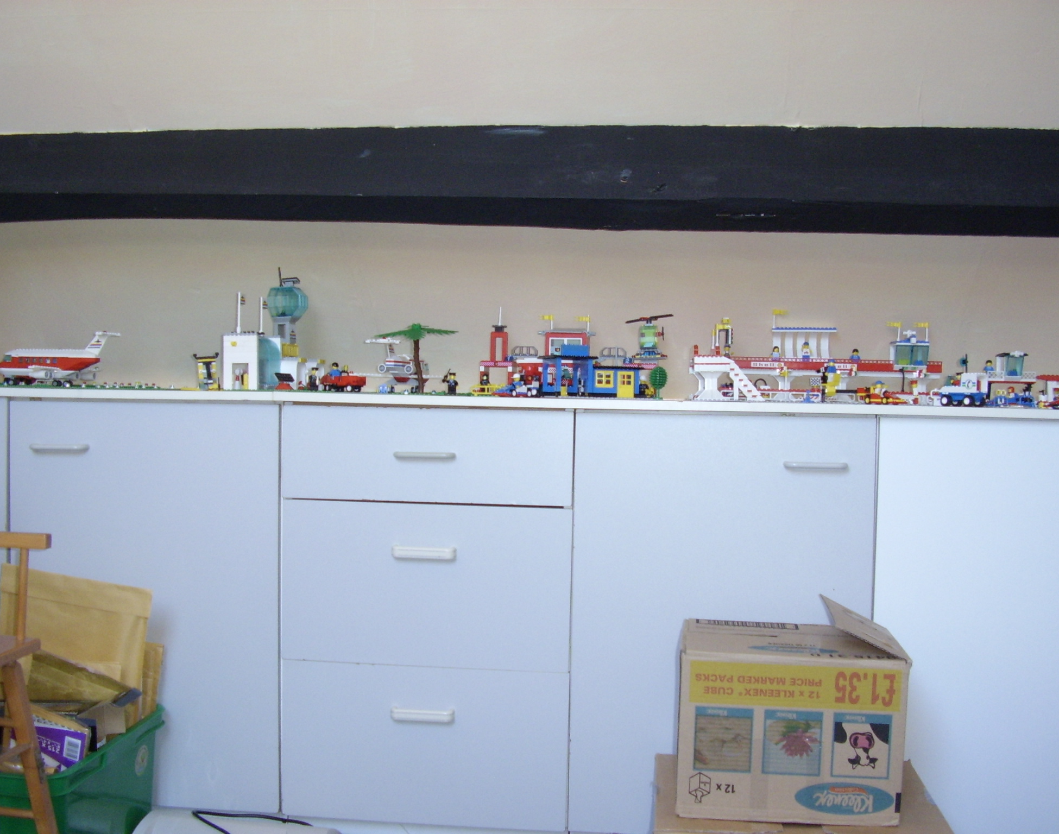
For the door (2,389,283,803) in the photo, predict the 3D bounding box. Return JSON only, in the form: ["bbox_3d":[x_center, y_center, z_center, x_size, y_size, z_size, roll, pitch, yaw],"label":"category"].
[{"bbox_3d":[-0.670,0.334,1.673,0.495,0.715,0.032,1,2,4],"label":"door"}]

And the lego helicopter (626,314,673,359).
[{"bbox_3d":[0.237,-0.158,1.900,0.093,0.088,0.115,1,2,7],"label":"lego helicopter"}]

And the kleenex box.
[{"bbox_3d":[0.407,0.466,1.541,0.335,0.280,0.221,1,2,7],"label":"kleenex box"}]

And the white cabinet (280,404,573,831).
[{"bbox_3d":[-0.167,0.351,1.996,0.532,0.759,0.530,1,2,5],"label":"white cabinet"}]

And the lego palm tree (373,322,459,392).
[{"bbox_3d":[-0.218,-0.113,1.850,0.160,0.133,0.150,1,2,5],"label":"lego palm tree"}]

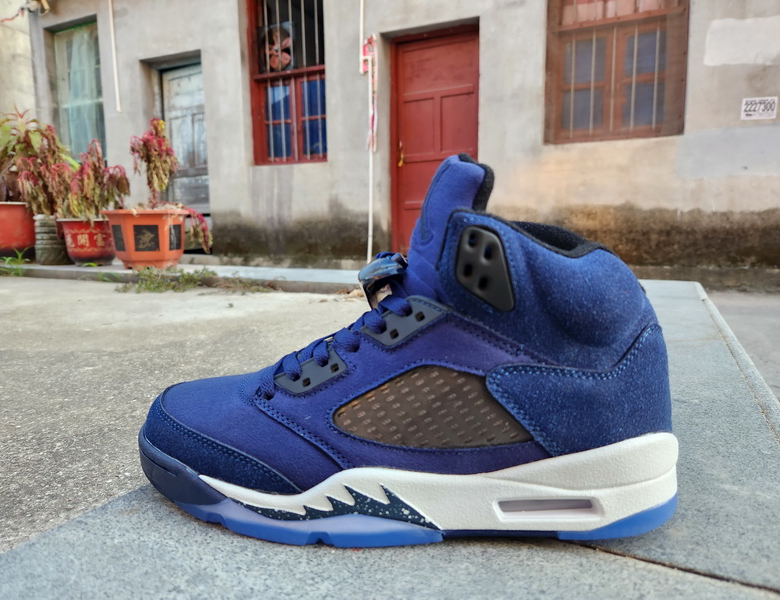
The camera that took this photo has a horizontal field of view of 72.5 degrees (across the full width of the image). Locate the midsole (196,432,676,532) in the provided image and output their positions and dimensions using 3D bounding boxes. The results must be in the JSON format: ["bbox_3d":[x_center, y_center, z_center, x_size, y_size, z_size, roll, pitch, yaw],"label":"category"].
[{"bbox_3d":[0.030,0.088,0.305,0.258,0.042,0.107,0,8,1],"label":"midsole"}]

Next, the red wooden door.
[{"bbox_3d":[0.462,-1.426,5.061,0.917,2.030,0.090,3,8,24],"label":"red wooden door"}]

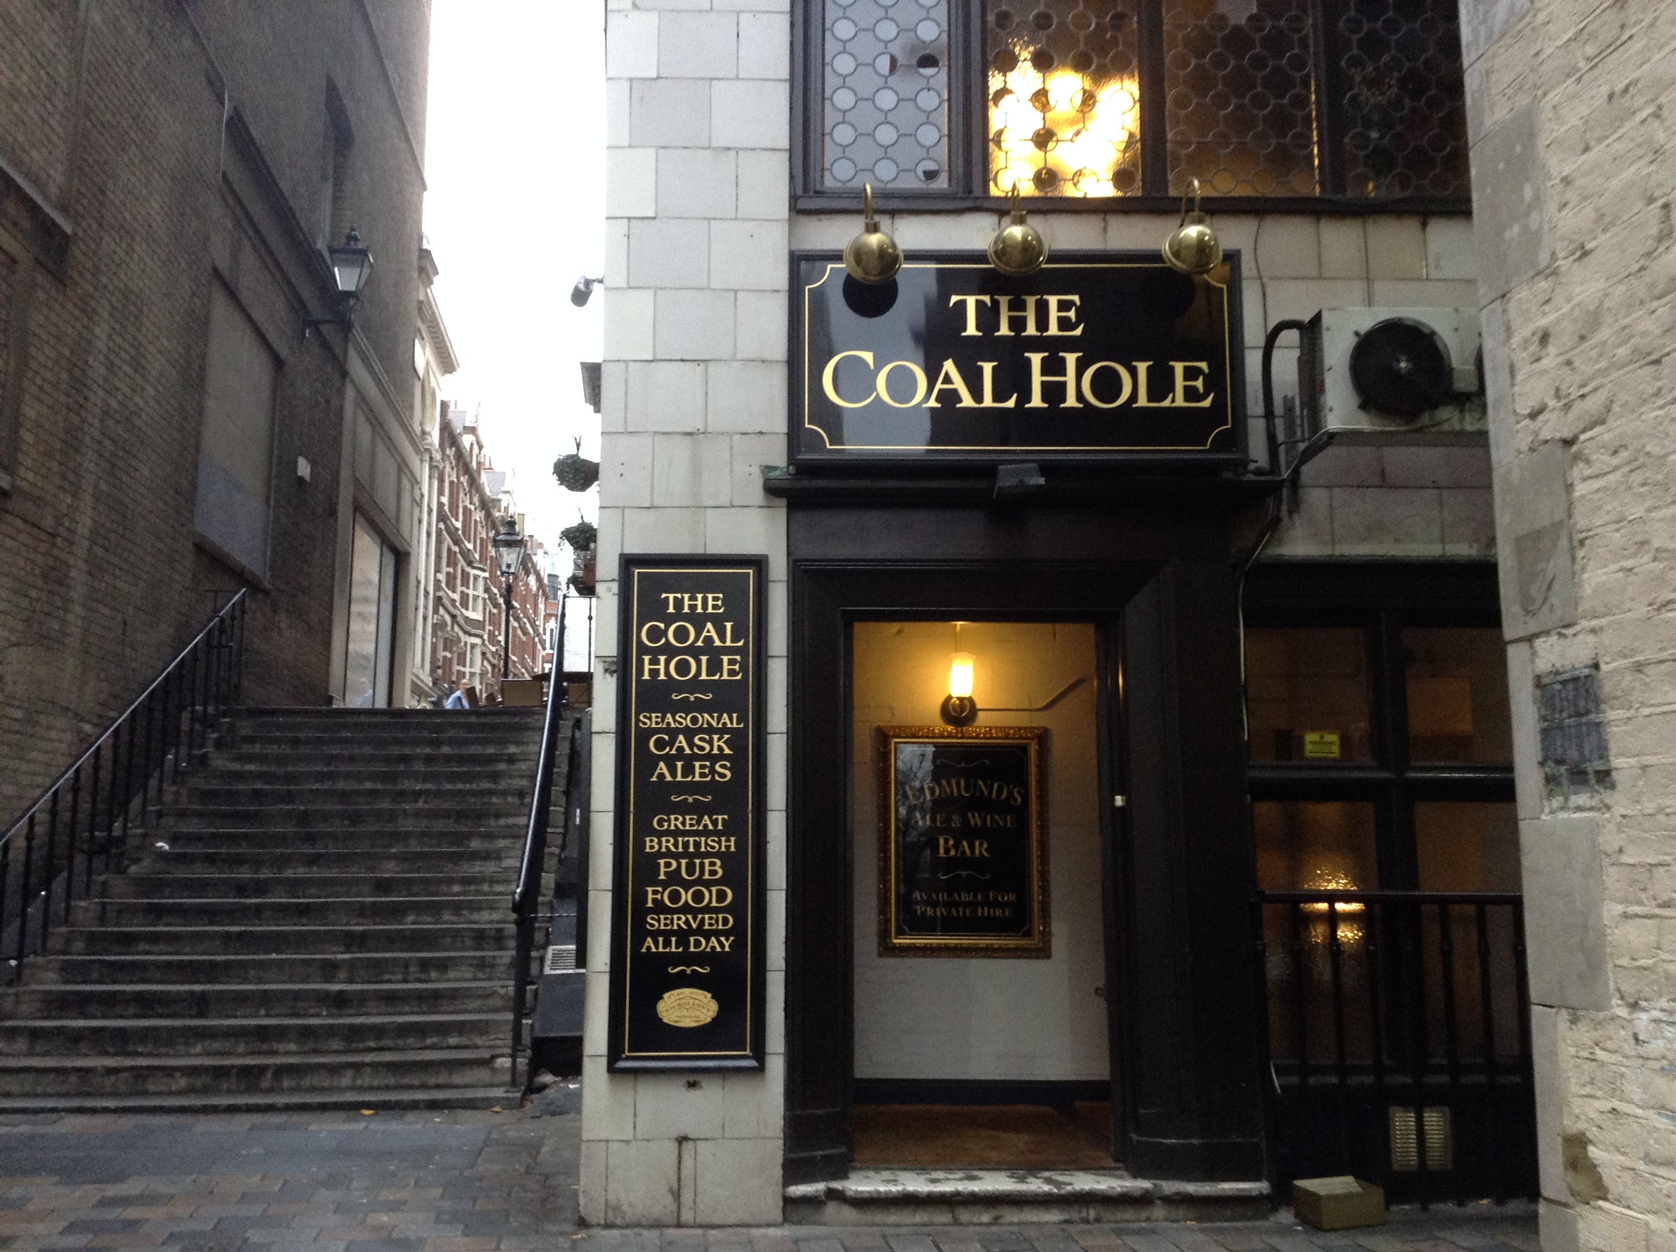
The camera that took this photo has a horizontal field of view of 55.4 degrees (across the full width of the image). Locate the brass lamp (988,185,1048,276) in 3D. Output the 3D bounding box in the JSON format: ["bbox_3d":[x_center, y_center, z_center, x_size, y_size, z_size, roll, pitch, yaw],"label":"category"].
[{"bbox_3d":[0.765,-1.697,6.899,0.245,0.439,0.455,0,-9,0],"label":"brass lamp"}]

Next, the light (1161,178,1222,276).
[{"bbox_3d":[1.501,-1.714,6.899,0.245,0.475,0.455,0,-9,0],"label":"light"}]

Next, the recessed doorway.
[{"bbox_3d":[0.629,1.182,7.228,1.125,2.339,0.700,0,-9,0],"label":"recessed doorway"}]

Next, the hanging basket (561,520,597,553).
[{"bbox_3d":[-3.002,-1.049,18.801,0.500,0.394,0.500,0,-9,0],"label":"hanging basket"}]

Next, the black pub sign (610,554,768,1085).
[{"bbox_3d":[-0.597,0.739,6.509,0.614,2.078,0.055,0,-9,0],"label":"black pub sign"}]

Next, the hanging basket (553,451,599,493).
[{"bbox_3d":[-2.597,-1.531,15.940,0.500,0.417,0.500,0,-9,0],"label":"hanging basket"}]

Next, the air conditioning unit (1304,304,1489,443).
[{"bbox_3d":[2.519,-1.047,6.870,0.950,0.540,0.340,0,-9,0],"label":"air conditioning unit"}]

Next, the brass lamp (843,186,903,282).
[{"bbox_3d":[0.148,-1.683,6.898,0.245,0.480,0.455,0,-9,0],"label":"brass lamp"}]

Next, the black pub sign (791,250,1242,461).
[{"bbox_3d":[0.781,-1.161,6.969,1.966,0.960,0.090,0,-9,0],"label":"black pub sign"}]

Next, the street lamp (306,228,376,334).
[{"bbox_3d":[-5.358,-3.708,17.202,0.707,1.154,0.440,1,-9,-6],"label":"street lamp"}]

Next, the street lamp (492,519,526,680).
[{"bbox_3d":[-5.056,0.184,24.281,0.460,3.700,0.460,0,-9,0],"label":"street lamp"}]

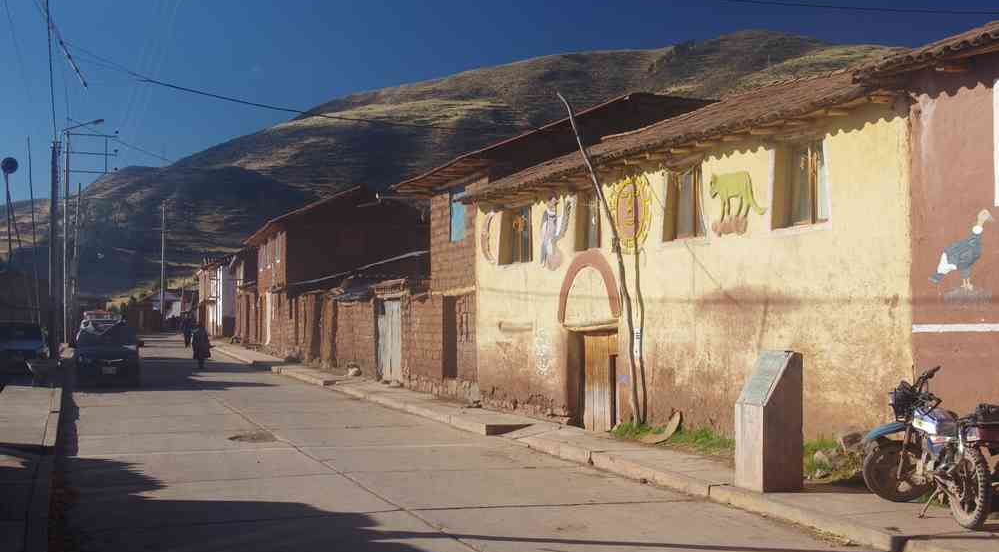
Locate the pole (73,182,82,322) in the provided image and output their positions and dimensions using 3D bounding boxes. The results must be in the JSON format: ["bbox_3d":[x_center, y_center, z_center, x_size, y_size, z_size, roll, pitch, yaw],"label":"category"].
[{"bbox_3d":[-22.826,-0.756,69.053,0.280,8.490,0.280,3,-2,-18],"label":"pole"}]

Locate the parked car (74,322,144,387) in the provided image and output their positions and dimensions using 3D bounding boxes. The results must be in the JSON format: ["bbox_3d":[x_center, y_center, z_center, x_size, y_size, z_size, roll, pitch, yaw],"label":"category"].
[{"bbox_3d":[-10.835,2.108,35.193,1.720,1.620,4.300,1,-2,-18],"label":"parked car"}]

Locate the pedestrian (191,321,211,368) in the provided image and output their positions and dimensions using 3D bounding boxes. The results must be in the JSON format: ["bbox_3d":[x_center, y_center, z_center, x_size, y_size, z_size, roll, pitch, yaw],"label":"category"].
[{"bbox_3d":[-9.892,2.308,42.250,0.560,1.580,0.450,1,-2,-18],"label":"pedestrian"}]

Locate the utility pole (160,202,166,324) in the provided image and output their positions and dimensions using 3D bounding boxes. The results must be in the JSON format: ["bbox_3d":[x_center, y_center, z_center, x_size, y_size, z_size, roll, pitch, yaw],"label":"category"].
[{"bbox_3d":[-27.130,-0.887,103.072,0.350,10.250,0.350,1,-2,-18],"label":"utility pole"}]

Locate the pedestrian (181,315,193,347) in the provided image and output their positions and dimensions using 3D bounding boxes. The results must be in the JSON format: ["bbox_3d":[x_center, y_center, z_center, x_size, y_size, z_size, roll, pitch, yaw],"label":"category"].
[{"bbox_3d":[-15.939,2.800,64.945,0.520,1.680,0.360,1,-2,-18],"label":"pedestrian"}]

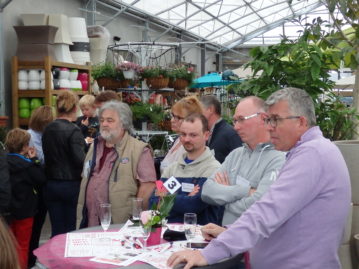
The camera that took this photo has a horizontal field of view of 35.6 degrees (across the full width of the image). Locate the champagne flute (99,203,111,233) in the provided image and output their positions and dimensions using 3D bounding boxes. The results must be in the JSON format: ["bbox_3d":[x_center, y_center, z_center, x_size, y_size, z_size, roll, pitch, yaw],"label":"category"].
[{"bbox_3d":[-0.301,0.345,2.244,0.046,0.150,0.046,0,3,0],"label":"champagne flute"}]

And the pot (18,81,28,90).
[{"bbox_3d":[-1.916,-0.602,6.876,0.122,0.120,0.122,0,3,0],"label":"pot"}]

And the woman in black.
[{"bbox_3d":[-1.017,0.465,4.936,0.440,1.700,0.300,2,4,25],"label":"woman in black"}]

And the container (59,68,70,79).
[{"bbox_3d":[-1.462,-0.775,7.117,0.145,0.125,0.145,0,3,0],"label":"container"}]

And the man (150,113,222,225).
[{"bbox_3d":[0.056,0.691,3.197,0.500,1.620,0.360,2,4,30],"label":"man"}]

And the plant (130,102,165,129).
[{"bbox_3d":[-0.354,-0.210,6.198,0.380,0.280,0.340,0,3,0],"label":"plant"}]

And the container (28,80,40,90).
[{"bbox_3d":[-1.781,-0.602,6.876,0.130,0.122,0.130,0,3,0],"label":"container"}]

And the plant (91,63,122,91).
[{"bbox_3d":[-0.827,-0.670,6.472,0.360,0.310,0.340,0,3,0],"label":"plant"}]

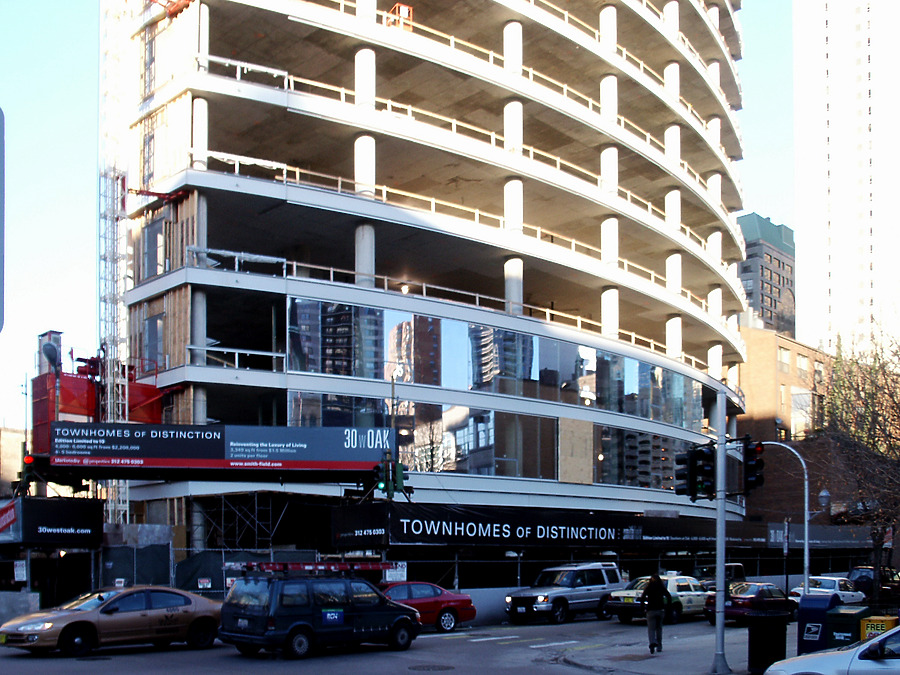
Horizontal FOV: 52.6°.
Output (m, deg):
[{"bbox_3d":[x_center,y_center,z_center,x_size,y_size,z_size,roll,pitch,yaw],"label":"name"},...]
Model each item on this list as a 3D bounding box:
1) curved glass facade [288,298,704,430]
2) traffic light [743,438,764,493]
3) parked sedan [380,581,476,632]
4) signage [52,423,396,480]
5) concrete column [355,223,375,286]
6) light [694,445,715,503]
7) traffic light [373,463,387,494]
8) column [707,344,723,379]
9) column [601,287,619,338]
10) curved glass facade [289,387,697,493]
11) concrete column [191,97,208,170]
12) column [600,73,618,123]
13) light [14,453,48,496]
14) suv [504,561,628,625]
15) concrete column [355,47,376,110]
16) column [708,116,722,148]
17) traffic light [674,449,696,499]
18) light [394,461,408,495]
[{"bbox_3d":[4.464,1.897,42.100,25.900,2.900,1.800,11,-18,-37],"label":"curved glass facade"},{"bbox_3d":[4.969,2.104,14.900,0.290,0.860,0.330,12,-18,-42],"label":"traffic light"},{"bbox_3d":[-1.613,7.493,25.300,1.850,1.460,5.050,-8,-12,43],"label":"parked sedan"},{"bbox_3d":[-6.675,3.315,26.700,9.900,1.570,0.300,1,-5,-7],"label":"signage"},{"bbox_3d":[-3.222,-2.898,34.700,0.770,2.950,0.770,0,-9,0],"label":"concrete column"},{"bbox_3d":[4.427,2.327,15.800,0.300,0.950,0.340,-4,-6,37],"label":"light"},{"bbox_3d":[-2.045,4.091,26.400,0.300,0.900,0.340,-4,-7,40],"label":"traffic light"},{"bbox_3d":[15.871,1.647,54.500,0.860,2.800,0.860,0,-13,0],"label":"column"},{"bbox_3d":[7.560,-0.921,43.000,0.790,2.950,0.790,0,-9,0],"label":"column"},{"bbox_3d":[4.260,4.750,38.400,24.500,2.750,1.900,9,-14,-40],"label":"curved glass facade"},{"bbox_3d":[-8.417,-6.714,30.700,0.530,2.750,0.530,1,-11,-6],"label":"concrete column"},{"bbox_3d":[7.607,-11.065,43.400,0.790,2.950,0.790,0,-9,0],"label":"column"},{"bbox_3d":[-12.078,3.916,26.200,0.500,1.100,0.420,3,-6,-33],"label":"light"},{"bbox_3d":[4.100,9.040,32.300,1.890,1.950,4.700,-11,-17,39],"label":"suv"},{"bbox_3d":[-3.529,-10.690,38.000,0.860,2.950,0.860,0,-13,0],"label":"concrete column"},{"bbox_3d":[15.725,-11.631,54.000,0.800,2.950,0.800,-8,-12,43],"label":"column"},{"bbox_3d":[4.094,2.361,15.800,0.400,0.860,0.300,-10,-15,40],"label":"traffic light"},{"bbox_3d":[-1.396,4.045,26.200,0.300,0.860,0.340,-10,-17,38],"label":"light"}]

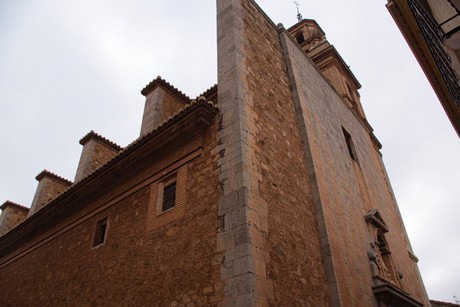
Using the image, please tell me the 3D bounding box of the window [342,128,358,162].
[{"bbox_3d":[5.662,-0.299,16.454,0.250,1.930,0.978,-28,-44,30],"label":"window"}]

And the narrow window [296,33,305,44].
[{"bbox_3d":[6.128,-9.767,29.524,0.637,1.575,0.250,-28,-44,30],"label":"narrow window"}]

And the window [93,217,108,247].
[{"bbox_3d":[-4.185,2.645,11.417,0.630,0.898,0.200,-28,-44,30],"label":"window"}]

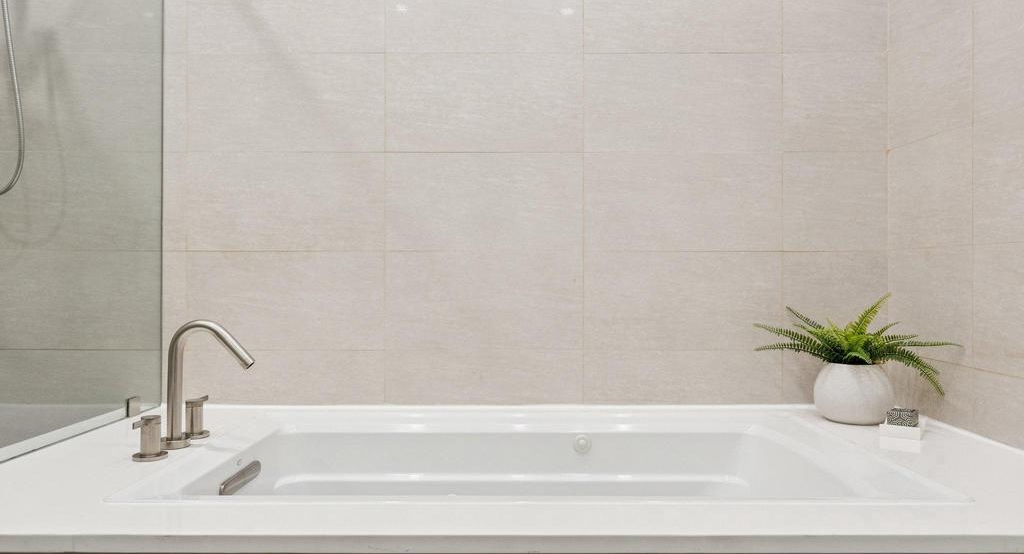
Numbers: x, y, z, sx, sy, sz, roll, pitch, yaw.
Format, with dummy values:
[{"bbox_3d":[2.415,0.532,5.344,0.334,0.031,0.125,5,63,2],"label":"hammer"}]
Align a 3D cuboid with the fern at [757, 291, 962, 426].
[{"bbox_3d":[0.930,0.217,1.865,0.500,0.345,0.430,0,0,0],"label":"fern"}]

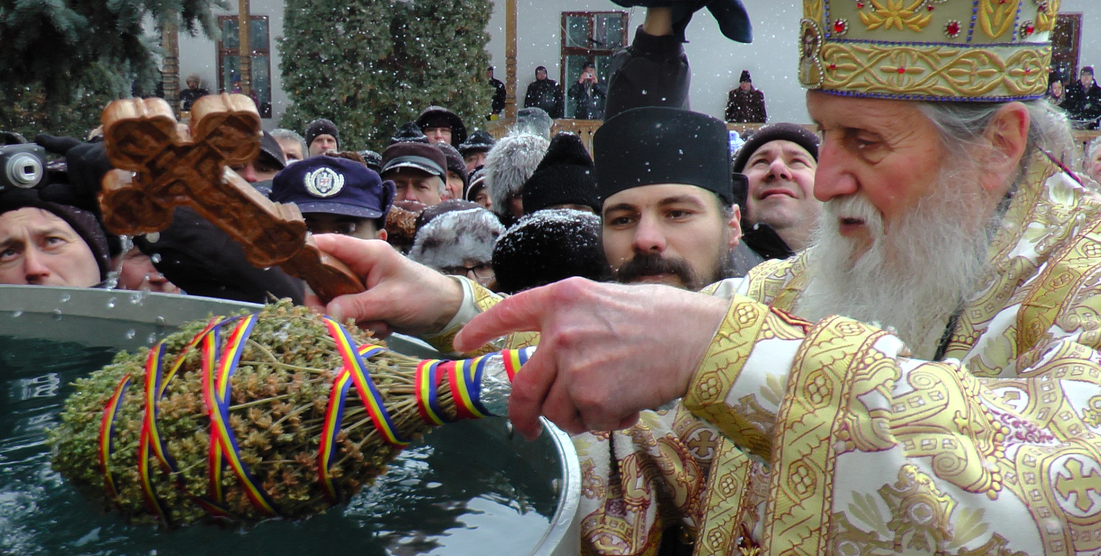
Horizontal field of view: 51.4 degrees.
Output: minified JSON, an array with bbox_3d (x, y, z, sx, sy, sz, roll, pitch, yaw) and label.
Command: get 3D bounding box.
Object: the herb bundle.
[{"bbox_3d":[-0.204,0.098,0.830,0.330,0.155,0.155,-6,0,0],"label":"herb bundle"}]

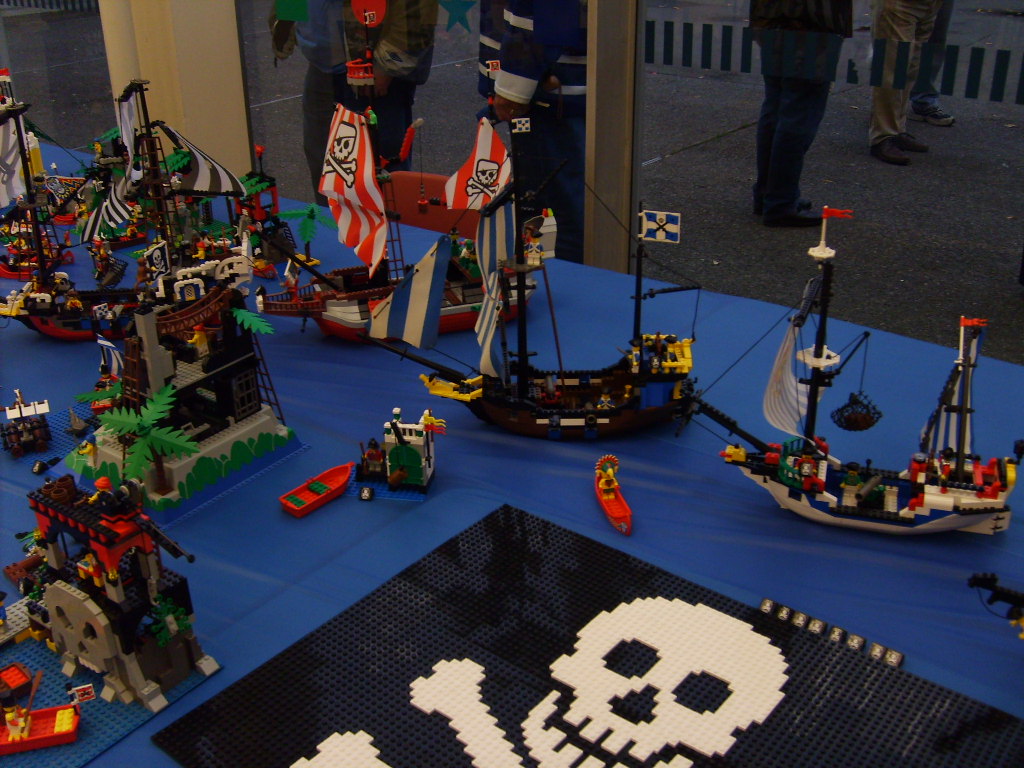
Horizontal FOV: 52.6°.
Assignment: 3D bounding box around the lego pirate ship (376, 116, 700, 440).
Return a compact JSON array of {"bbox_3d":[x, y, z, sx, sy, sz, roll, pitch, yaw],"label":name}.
[{"bbox_3d":[0.016,-0.130,1.346,0.452,0.434,0.150,0,26,1],"label":"lego pirate ship"}]

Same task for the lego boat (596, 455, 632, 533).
[{"bbox_3d":[0.124,0.126,1.245,0.036,0.058,0.108,-7,27,-13],"label":"lego boat"}]

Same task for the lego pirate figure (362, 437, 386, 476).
[{"bbox_3d":[-0.177,0.091,1.314,0.031,0.047,0.022,3,26,7],"label":"lego pirate figure"}]

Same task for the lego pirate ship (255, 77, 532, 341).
[{"bbox_3d":[-0.185,-0.319,1.659,0.482,0.510,0.170,-10,27,-18],"label":"lego pirate ship"}]

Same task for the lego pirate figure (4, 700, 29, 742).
[{"bbox_3d":[-0.432,0.295,0.897,0.026,0.046,0.028,11,28,22],"label":"lego pirate figure"}]

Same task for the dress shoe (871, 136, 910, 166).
[{"bbox_3d":[2.194,-1.351,5.985,0.105,0.105,0.287,-17,30,-30],"label":"dress shoe"}]

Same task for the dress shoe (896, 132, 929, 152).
[{"bbox_3d":[2.382,-1.474,6.255,0.287,0.100,0.105,22,34,39],"label":"dress shoe"}]

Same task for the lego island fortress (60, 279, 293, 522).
[{"bbox_3d":[-0.448,0.001,1.341,0.256,0.214,0.256,16,30,30],"label":"lego island fortress"}]

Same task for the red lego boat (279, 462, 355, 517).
[{"bbox_3d":[-0.234,0.129,1.289,0.045,0.021,0.119,17,31,32],"label":"red lego boat"}]

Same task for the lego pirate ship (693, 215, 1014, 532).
[{"bbox_3d":[0.386,-0.006,1.140,0.380,0.386,0.160,8,27,17],"label":"lego pirate ship"}]

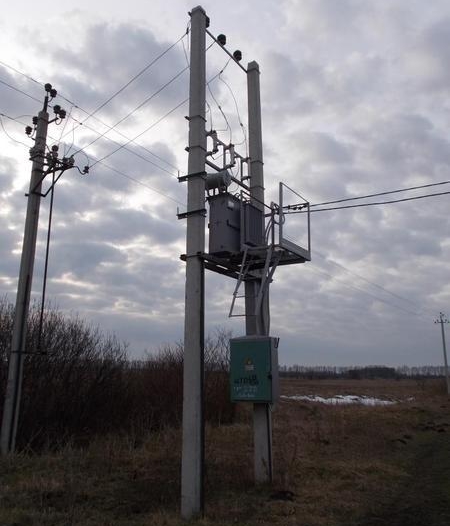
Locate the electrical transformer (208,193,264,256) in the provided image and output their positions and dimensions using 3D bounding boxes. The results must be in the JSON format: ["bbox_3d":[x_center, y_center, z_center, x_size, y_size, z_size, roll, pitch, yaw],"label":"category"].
[{"bbox_3d":[0.119,-0.470,7.832,0.700,0.900,1.000,-7,-14,30],"label":"electrical transformer"}]

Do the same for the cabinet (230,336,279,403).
[{"bbox_3d":[0.474,1.671,8.118,0.700,0.950,0.300,-7,-14,30],"label":"cabinet"}]

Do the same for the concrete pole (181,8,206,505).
[{"bbox_3d":[-0.397,-0.353,7.122,0.220,7.094,0.175,-7,-14,30],"label":"concrete pole"}]

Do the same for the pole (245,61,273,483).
[{"bbox_3d":[0.555,-0.118,8.706,0.220,7.094,0.175,-8,-14,30],"label":"pole"}]

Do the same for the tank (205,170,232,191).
[{"bbox_3d":[-0.168,-1.203,7.672,0.480,0.260,0.260,-7,-14,30],"label":"tank"}]

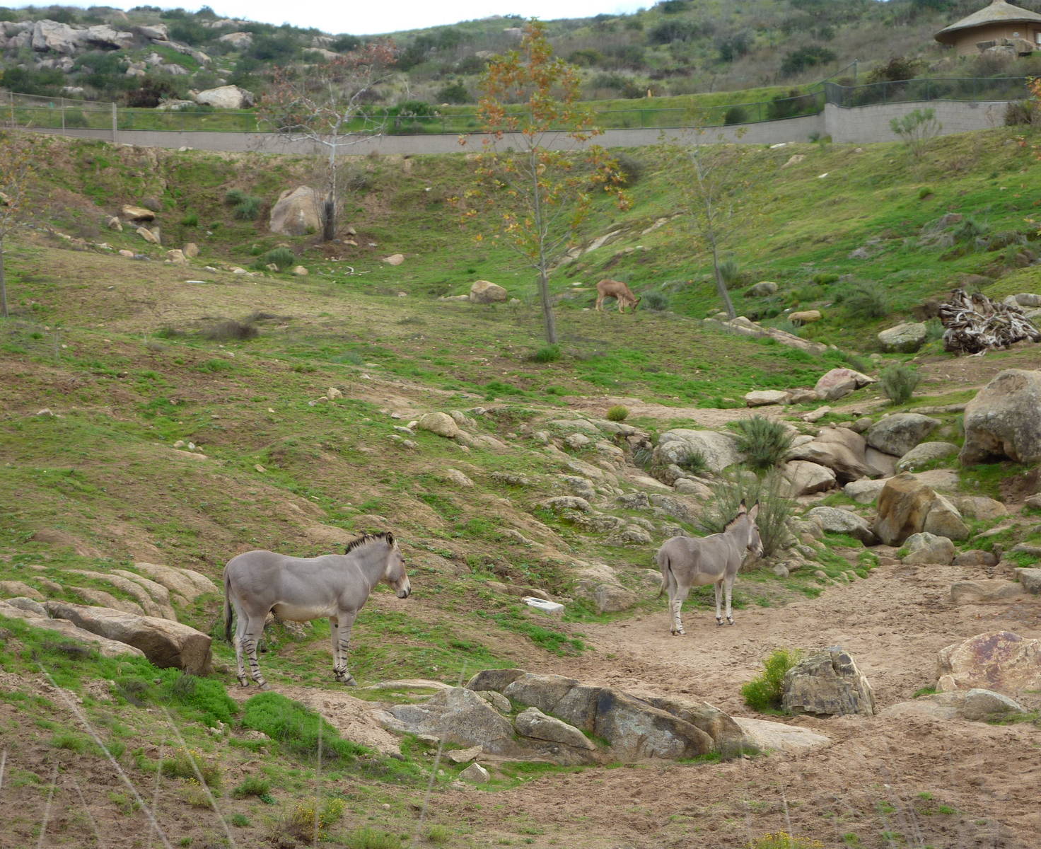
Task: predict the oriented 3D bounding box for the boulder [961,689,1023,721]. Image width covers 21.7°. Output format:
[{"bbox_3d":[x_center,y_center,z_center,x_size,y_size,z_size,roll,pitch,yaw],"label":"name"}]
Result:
[{"bbox_3d":[4.172,2.483,24.000,0.540,0.260,0.380,0,-1,0],"label":"boulder"}]

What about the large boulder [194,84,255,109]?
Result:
[{"bbox_3d":[-20.163,-22.333,185.000,4.100,1.650,3.000,-1,0,0],"label":"large boulder"}]

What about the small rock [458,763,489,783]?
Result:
[{"bbox_3d":[-0.399,2.991,23.300,0.273,0.149,0.220,0,2,0],"label":"small rock"}]

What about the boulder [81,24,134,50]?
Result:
[{"bbox_3d":[-28.942,-27.084,190.000,3.600,1.700,2.500,0,-1,0],"label":"boulder"}]

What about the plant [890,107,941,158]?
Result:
[{"bbox_3d":[14.289,-10.537,98.000,1.720,1.720,1.600,0,-2,0],"label":"plant"}]

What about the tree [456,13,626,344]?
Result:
[{"bbox_3d":[0.513,-5.604,63.000,3.900,7.450,3.700,-2,-1,1],"label":"tree"}]

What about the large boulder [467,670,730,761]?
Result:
[{"bbox_3d":[0.603,2.205,20.600,1.862,0.638,0.950,-3,-4,17],"label":"large boulder"}]

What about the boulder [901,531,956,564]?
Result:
[{"bbox_3d":[6.172,1.877,41.000,0.815,0.474,0.600,0,2,0],"label":"boulder"}]

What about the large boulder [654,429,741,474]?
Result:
[{"bbox_3d":[3.188,0.493,48.800,1.530,0.780,1.150,-2,-1,4],"label":"large boulder"}]

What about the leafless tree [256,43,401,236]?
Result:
[{"bbox_3d":[-6.322,-9.323,89.000,4.553,6.401,4.300,0,2,0],"label":"leafless tree"}]

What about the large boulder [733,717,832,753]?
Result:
[{"bbox_3d":[2.067,2.447,21.400,0.800,0.220,0.600,-3,-1,5],"label":"large boulder"}]

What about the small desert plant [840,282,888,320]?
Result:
[{"bbox_3d":[8.492,-3.045,67.000,1.170,0.920,1.050,0,-1,0],"label":"small desert plant"}]

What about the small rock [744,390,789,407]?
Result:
[{"bbox_3d":[4.937,-0.524,54.500,0.880,0.340,0.600,-1,0,0],"label":"small rock"}]

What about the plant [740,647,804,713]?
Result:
[{"bbox_3d":[2.294,2.330,24.700,0.570,0.570,0.500,0,-1,0],"label":"plant"}]

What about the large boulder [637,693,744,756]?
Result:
[{"bbox_3d":[1.334,2.333,21.000,0.830,0.440,0.650,-2,-1,3],"label":"large boulder"}]

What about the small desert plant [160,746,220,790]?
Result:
[{"bbox_3d":[-2.710,2.823,22.300,0.487,0.298,0.450,0,2,0],"label":"small desert plant"}]

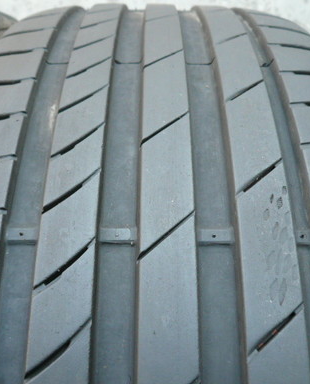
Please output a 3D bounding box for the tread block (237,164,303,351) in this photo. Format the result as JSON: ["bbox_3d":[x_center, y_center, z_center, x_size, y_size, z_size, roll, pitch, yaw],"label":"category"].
[{"bbox_3d":[0.043,0.022,0.160,0.022,0.009,0.077,0,66,-1],"label":"tread block"}]

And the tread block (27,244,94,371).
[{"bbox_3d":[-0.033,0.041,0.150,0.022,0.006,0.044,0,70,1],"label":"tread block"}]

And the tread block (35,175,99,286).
[{"bbox_3d":[-0.033,0.014,0.162,0.021,0.008,0.047,0,65,-1],"label":"tread block"}]

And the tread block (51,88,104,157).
[{"bbox_3d":[-0.034,-0.031,0.191,0.021,0.008,0.044,2,56,-2],"label":"tread block"}]

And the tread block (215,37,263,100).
[{"bbox_3d":[0.043,-0.065,0.218,0.021,0.009,0.066,0,47,-1],"label":"tread block"}]

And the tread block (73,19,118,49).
[{"bbox_3d":[-0.034,-0.090,0.242,0.021,0.008,0.045,2,42,-2],"label":"tread block"}]

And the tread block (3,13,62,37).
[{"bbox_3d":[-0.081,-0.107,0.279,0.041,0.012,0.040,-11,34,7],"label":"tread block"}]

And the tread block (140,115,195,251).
[{"bbox_3d":[0.005,-0.005,0.172,0.021,0.009,0.067,0,61,-1],"label":"tread block"}]

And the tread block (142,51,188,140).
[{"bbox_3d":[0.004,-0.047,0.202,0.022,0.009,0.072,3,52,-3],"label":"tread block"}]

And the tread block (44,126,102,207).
[{"bbox_3d":[-0.034,-0.010,0.177,0.021,0.008,0.044,2,60,-2],"label":"tread block"}]

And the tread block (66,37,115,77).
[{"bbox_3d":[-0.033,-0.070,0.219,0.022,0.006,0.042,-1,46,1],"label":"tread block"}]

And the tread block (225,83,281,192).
[{"bbox_3d":[0.043,-0.026,0.186,0.022,0.006,0.067,2,56,-2],"label":"tread block"}]

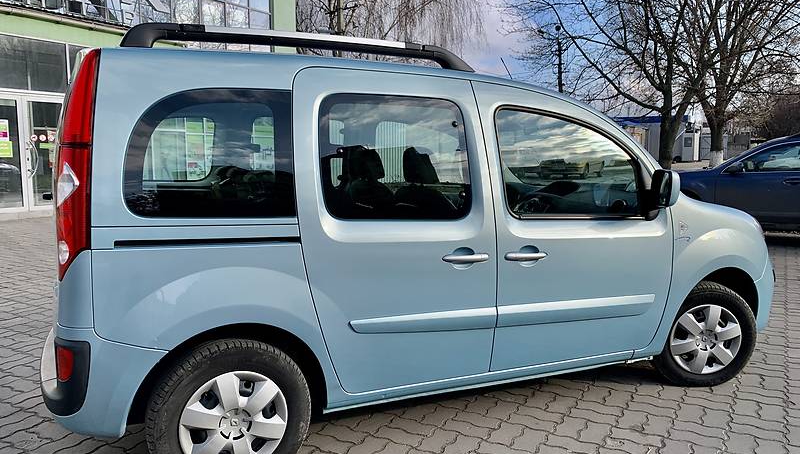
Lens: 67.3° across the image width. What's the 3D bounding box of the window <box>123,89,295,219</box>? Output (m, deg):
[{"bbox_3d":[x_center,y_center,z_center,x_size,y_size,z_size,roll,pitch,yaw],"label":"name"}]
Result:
[{"bbox_3d":[-0.706,-0.279,2.288,0.625,0.495,0.040,-3,-4,-23],"label":"window"}]

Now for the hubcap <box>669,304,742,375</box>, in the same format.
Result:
[{"bbox_3d":[1.763,0.645,3.480,0.412,0.412,0.050,0,9,-1],"label":"hubcap"}]

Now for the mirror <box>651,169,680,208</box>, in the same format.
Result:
[{"bbox_3d":[1.330,-0.193,3.032,0.100,0.198,0.160,-3,6,-25],"label":"mirror"}]

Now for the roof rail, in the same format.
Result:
[{"bbox_3d":[-0.345,-0.769,2.553,1.550,0.120,0.065,-3,6,-25],"label":"roof rail"}]

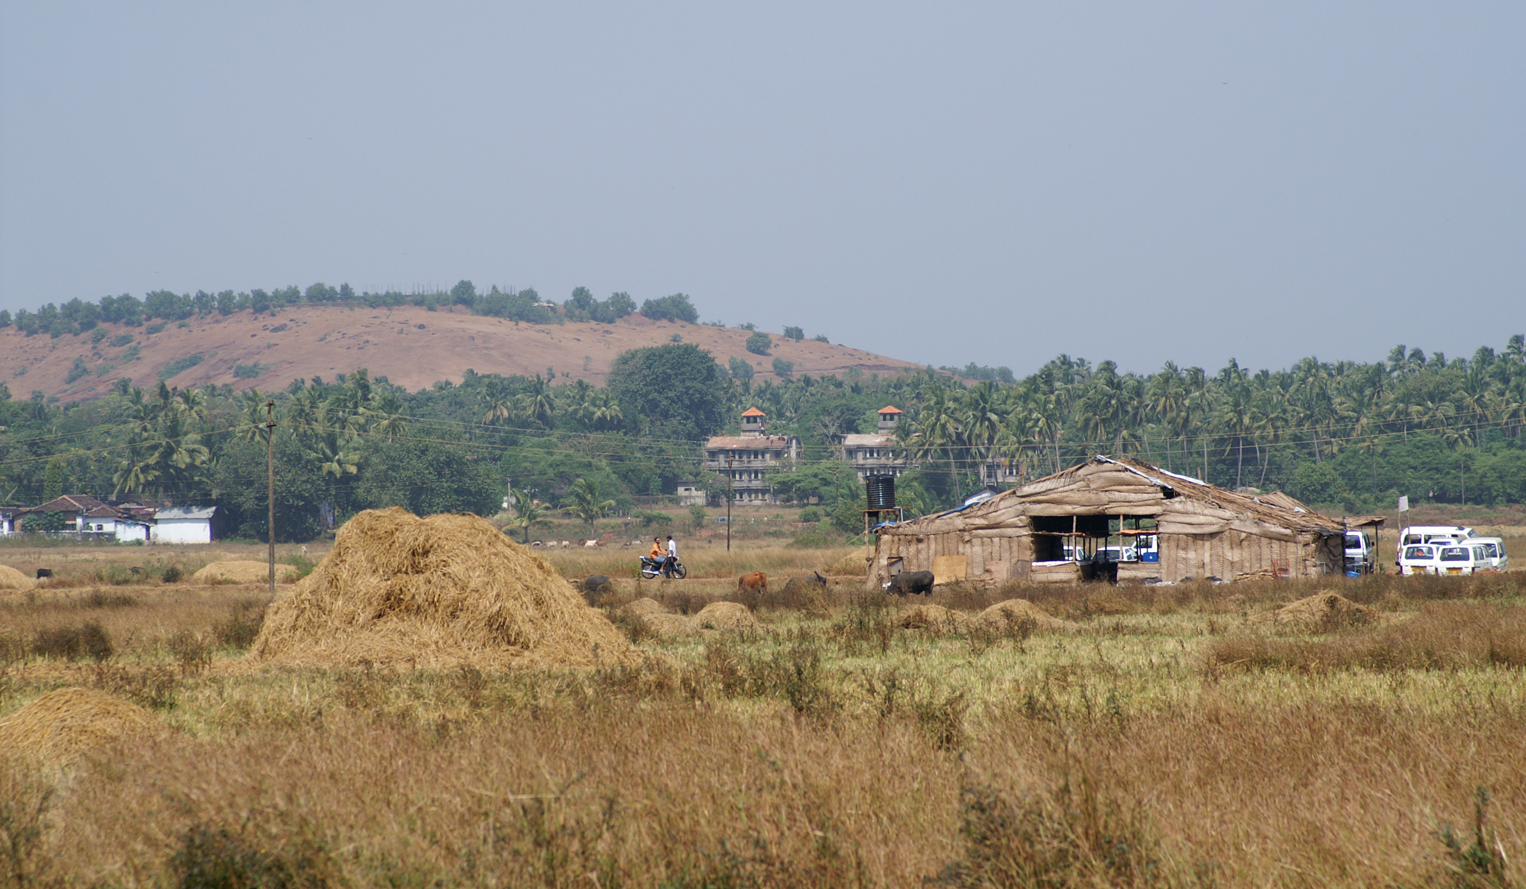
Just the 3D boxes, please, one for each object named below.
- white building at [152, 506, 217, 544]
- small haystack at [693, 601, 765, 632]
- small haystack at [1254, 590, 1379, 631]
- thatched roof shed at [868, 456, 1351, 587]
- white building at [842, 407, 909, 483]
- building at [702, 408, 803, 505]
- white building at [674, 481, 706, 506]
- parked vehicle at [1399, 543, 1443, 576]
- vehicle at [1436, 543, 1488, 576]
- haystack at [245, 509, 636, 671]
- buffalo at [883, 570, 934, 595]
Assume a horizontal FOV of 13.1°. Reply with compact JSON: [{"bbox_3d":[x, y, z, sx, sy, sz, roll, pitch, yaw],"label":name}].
[{"bbox_3d":[-56.200,7.830,645.000,5.800,3.650,4.200,0,-1,4],"label":"white building"},{"bbox_3d":[-0.796,4.025,153.000,1.600,0.760,1.500,0,-1,0],"label":"small haystack"},{"bbox_3d":[13.410,3.999,161.000,3.000,0.980,2.500,0,-1,0],"label":"small haystack"},{"bbox_3d":[13.413,3.051,257.500,17.200,4.950,11.200,0,-1,11],"label":"thatched roof shed"},{"bbox_3d":[17.809,1.500,1040.000,12.300,14.600,12.000,0,-1,12],"label":"white building"},{"bbox_3d":[-1.900,1.800,1060.000,13.200,15.400,11.000,0,-1,12],"label":"building"},{"bbox_3d":[-11.500,7.590,1045.000,4.900,3.900,4.500,0,-1,0],"label":"white building"},{"bbox_3d":[26.200,4.760,262.600,1.410,1.640,3.370,0,-1,14],"label":"parked vehicle"},{"bbox_3d":[28.200,4.860,267.600,1.420,1.660,3.350,0,-1,17],"label":"vehicle"},{"bbox_3d":[-5.830,2.630,122.000,7.000,2.900,5.800,0,-1,0],"label":"haystack"},{"bbox_3d":[5.470,5.350,250.000,2.000,1.200,0.650,0,-1,-3],"label":"buffalo"}]

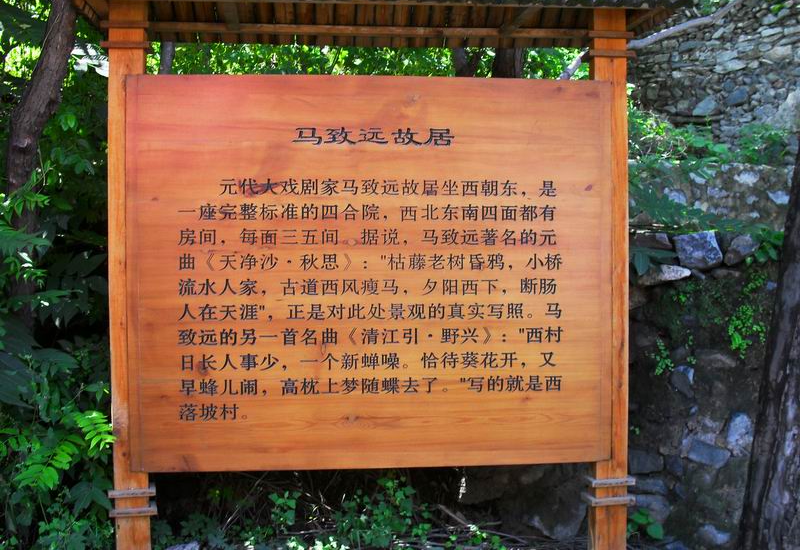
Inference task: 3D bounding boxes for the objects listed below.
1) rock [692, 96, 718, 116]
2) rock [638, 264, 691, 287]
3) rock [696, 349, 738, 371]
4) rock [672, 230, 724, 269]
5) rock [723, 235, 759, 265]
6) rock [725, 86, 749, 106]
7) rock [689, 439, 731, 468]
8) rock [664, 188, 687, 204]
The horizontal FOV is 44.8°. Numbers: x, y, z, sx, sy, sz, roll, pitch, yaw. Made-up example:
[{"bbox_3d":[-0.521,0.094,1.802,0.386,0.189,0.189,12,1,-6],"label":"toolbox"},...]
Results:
[{"bbox_3d":[2.635,-1.462,8.372,0.214,0.145,0.180,-18,-2,11],"label":"rock"},{"bbox_3d":[1.245,0.002,4.568,0.236,0.088,0.170,-9,0,12],"label":"rock"},{"bbox_3d":[1.441,0.388,4.406,0.184,0.085,0.140,6,3,11],"label":"rock"},{"bbox_3d":[1.594,-0.131,5.200,0.260,0.195,0.200,0,1,-5],"label":"rock"},{"bbox_3d":[1.624,-0.121,4.610,0.169,0.136,0.150,-20,-2,11],"label":"rock"},{"bbox_3d":[2.843,-1.516,8.200,0.210,0.160,0.160,0,1,0],"label":"rock"},{"bbox_3d":[1.356,0.786,4.252,0.177,0.082,0.130,17,5,11],"label":"rock"},{"bbox_3d":[1.602,-0.462,5.644,0.127,0.087,0.110,15,5,11],"label":"rock"}]

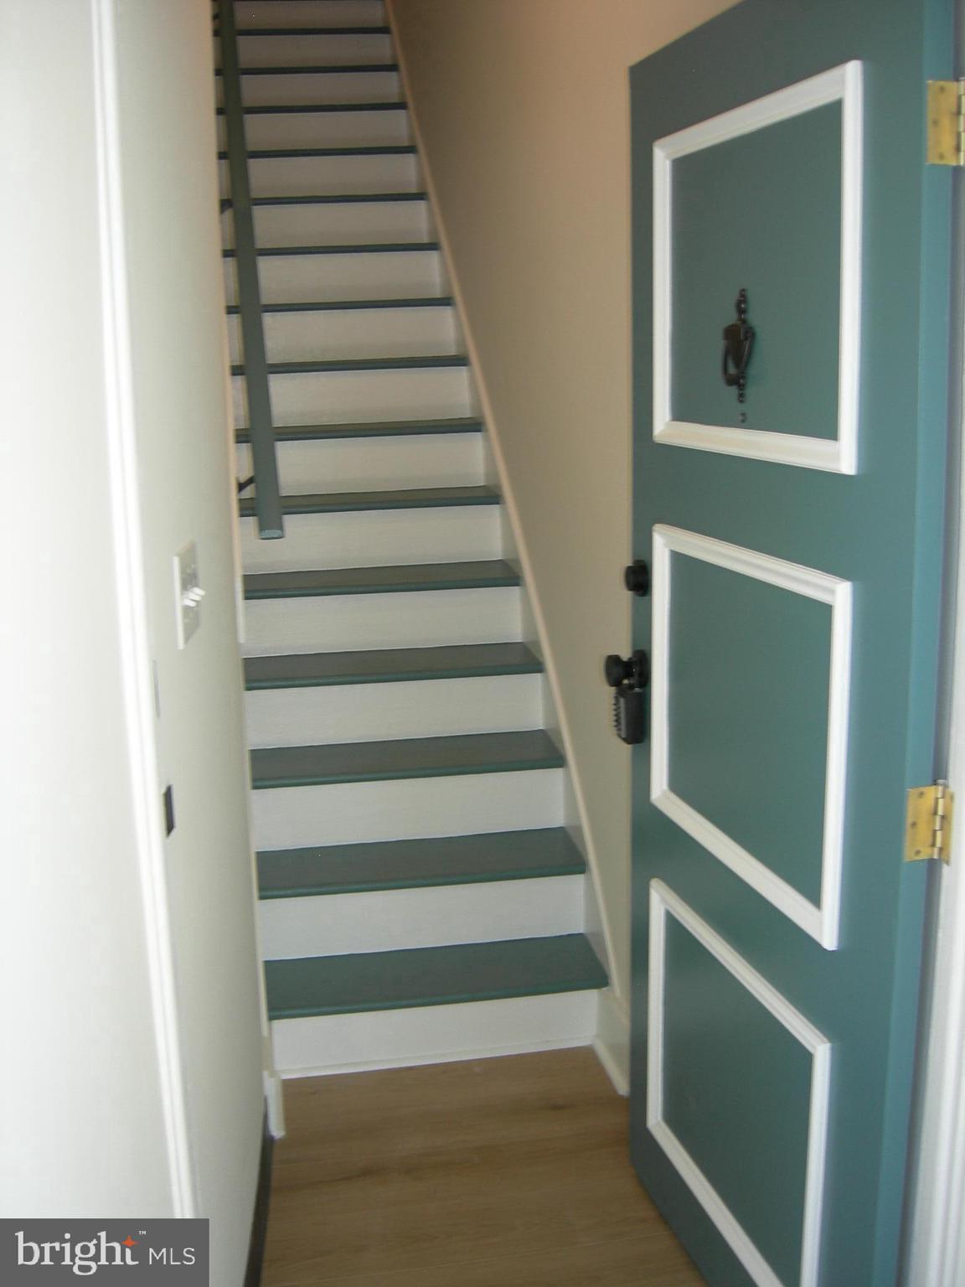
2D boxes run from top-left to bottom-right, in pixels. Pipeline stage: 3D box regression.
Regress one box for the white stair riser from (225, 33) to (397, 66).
[{"bbox_3d":[-0.749,-2.463,5.648,0.770,0.178,0.020,-3,11,-8],"label":"white stair riser"}]

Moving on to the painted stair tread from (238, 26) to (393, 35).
[{"bbox_3d":[-0.762,-2.575,5.716,0.770,0.028,0.250,-3,11,-8],"label":"painted stair tread"}]

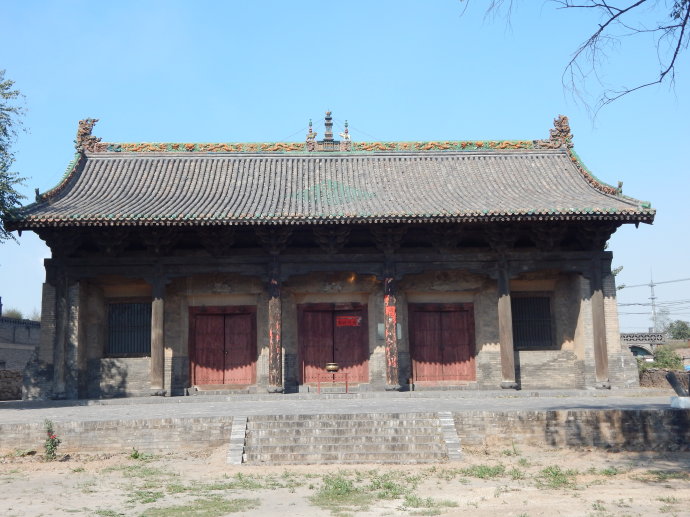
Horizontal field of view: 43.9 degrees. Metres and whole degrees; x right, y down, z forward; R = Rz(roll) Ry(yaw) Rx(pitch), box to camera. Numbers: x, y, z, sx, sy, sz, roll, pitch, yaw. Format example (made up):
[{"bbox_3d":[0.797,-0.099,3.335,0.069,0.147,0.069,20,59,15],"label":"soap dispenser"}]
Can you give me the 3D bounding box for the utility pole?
[{"bbox_3d":[31.711,6.419,88.000,0.900,10.389,0.600,-1,-7,-2],"label":"utility pole"}]

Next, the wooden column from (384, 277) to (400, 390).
[{"bbox_3d":[1.591,2.503,29.487,0.460,4.068,0.460,-1,-7,-2],"label":"wooden column"}]

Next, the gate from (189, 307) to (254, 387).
[{"bbox_3d":[-4.383,3.182,30.974,2.422,2.897,0.220,-1,-7,-2],"label":"gate"}]

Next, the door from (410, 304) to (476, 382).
[{"bbox_3d":[3.553,3.088,31.306,2.419,2.928,0.220,-1,-7,-2],"label":"door"}]

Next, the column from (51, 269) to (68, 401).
[{"bbox_3d":[-9.631,2.528,29.032,0.460,4.410,0.460,-1,-7,-2],"label":"column"}]

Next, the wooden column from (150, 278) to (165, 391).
[{"bbox_3d":[-6.338,2.576,29.158,0.460,4.089,0.460,-1,-7,-2],"label":"wooden column"}]

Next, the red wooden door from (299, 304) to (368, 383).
[{"bbox_3d":[-0.400,3.108,31.144,2.531,2.986,0.220,-1,-7,-2],"label":"red wooden door"}]

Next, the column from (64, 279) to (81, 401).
[{"bbox_3d":[-9.317,2.719,29.322,0.480,4.093,0.480,-1,-7,-2],"label":"column"}]

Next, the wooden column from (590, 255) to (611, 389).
[{"bbox_3d":[8.864,2.230,29.815,0.460,4.570,0.460,-1,-7,-2],"label":"wooden column"}]

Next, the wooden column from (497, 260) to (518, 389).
[{"bbox_3d":[5.584,2.291,29.675,0.460,4.410,0.460,-1,-7,-2],"label":"wooden column"}]

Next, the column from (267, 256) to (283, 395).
[{"bbox_3d":[-2.381,2.298,29.354,0.460,4.566,0.460,-1,-7,-2],"label":"column"}]

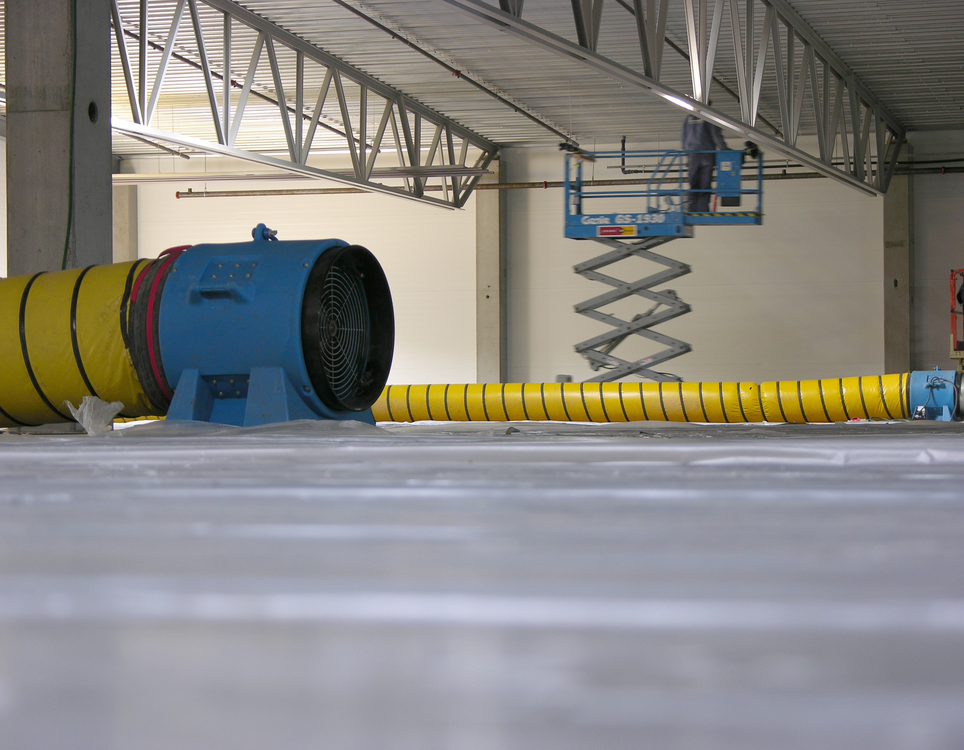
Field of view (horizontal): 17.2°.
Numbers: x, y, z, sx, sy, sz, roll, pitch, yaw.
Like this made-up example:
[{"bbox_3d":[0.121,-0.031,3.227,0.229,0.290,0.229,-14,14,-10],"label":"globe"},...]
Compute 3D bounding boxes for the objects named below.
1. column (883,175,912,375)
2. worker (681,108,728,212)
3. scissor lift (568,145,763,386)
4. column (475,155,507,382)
[{"bbox_3d":[6.089,-1.365,46.400,0.380,4.000,0.380,-1,-1,20],"label":"column"},{"bbox_3d":[2.914,-2.895,42.000,0.550,1.770,0.450,-1,-1,35],"label":"worker"},{"bbox_3d":[2.411,-1.192,42.100,2.550,3.550,0.780,-1,-1,15],"label":"scissor lift"},{"bbox_3d":[0.146,-1.295,48.700,0.380,4.000,0.380,-1,-1,20],"label":"column"}]

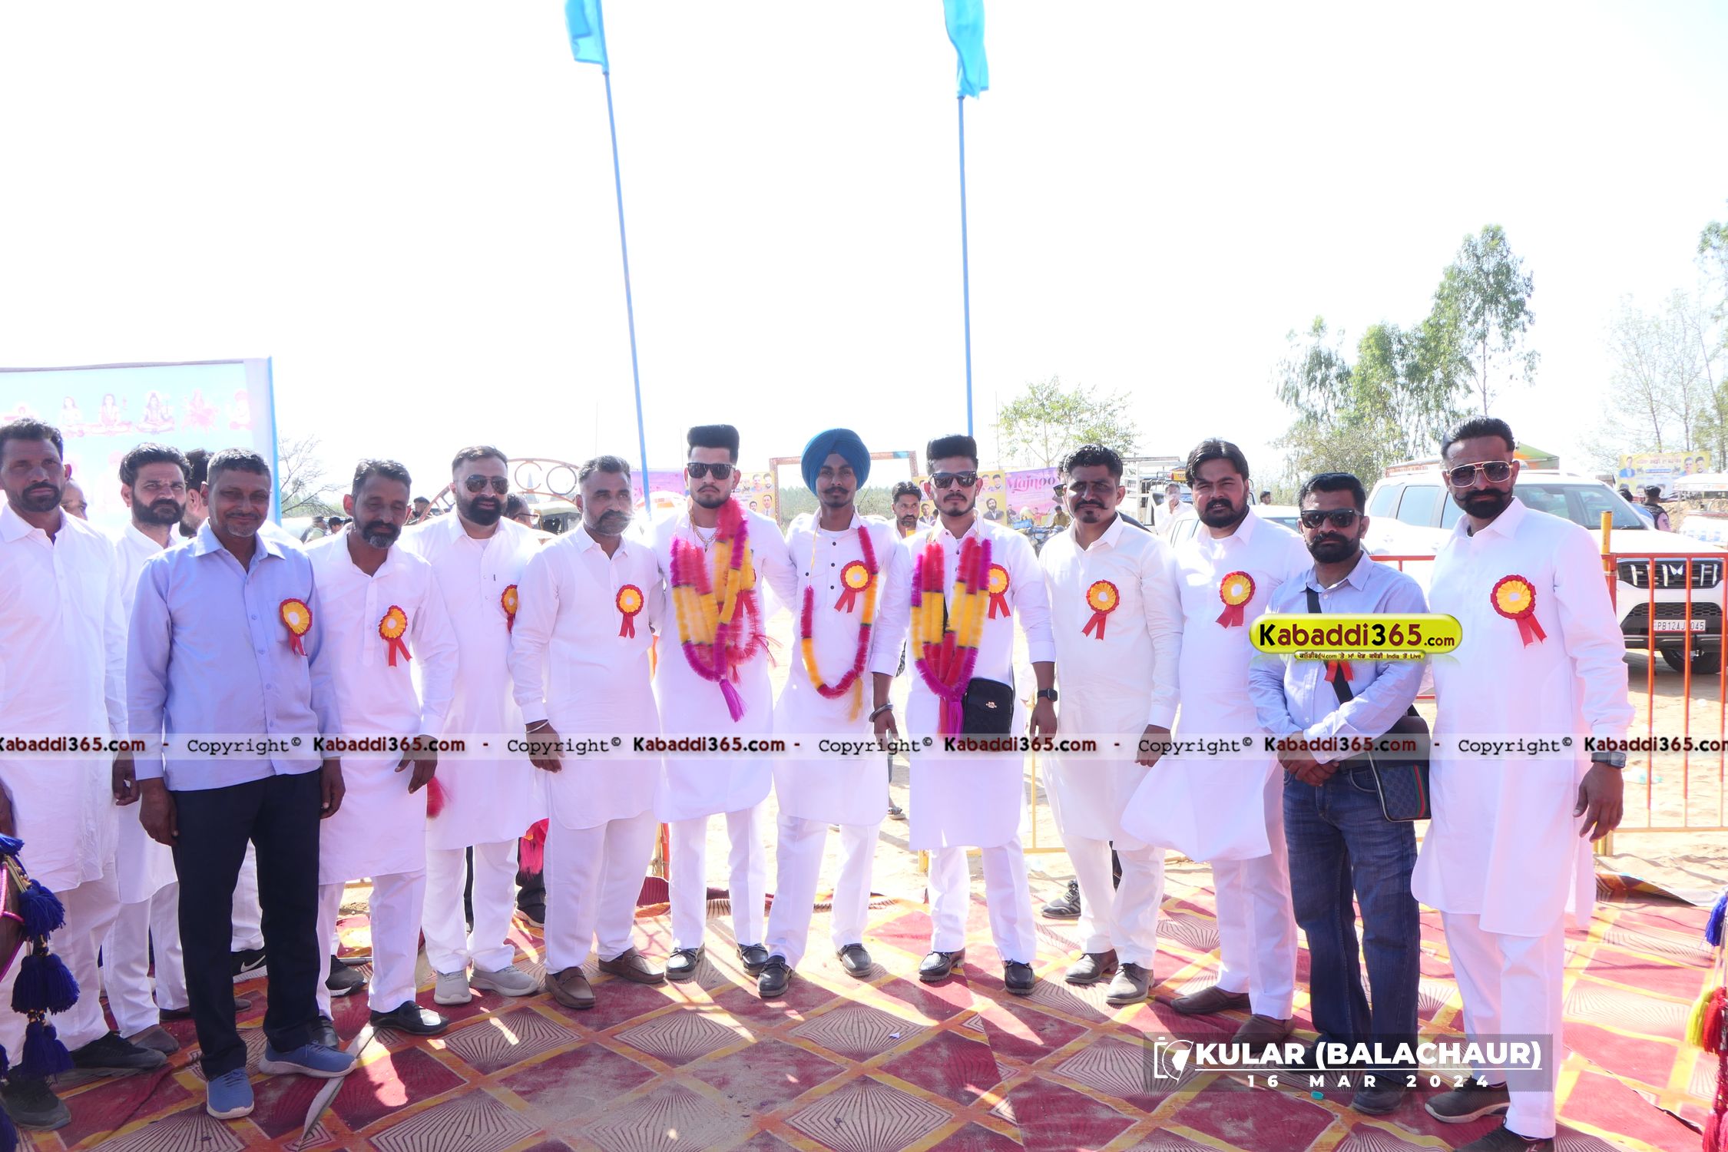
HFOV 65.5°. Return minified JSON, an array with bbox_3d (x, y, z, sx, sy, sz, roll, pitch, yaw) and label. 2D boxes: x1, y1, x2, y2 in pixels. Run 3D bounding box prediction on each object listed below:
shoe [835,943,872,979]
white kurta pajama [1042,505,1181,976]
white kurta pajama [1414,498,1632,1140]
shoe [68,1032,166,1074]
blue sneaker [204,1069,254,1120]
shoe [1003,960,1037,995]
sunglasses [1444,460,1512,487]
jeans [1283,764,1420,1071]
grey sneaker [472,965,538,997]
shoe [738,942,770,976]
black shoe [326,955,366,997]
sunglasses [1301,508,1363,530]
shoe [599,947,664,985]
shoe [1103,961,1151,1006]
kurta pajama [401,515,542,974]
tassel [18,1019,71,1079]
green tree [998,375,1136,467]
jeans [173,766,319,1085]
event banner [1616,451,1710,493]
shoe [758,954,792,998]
[{"bbox_3d":[-0.040,1.262,4.561,0.105,0.105,0.285,-2,4,-12],"label":"shoe"},{"bbox_3d":[0.803,0.537,4.380,0.490,1.450,0.350,0,0,23],"label":"white kurta pajama"},{"bbox_3d":[1.643,0.585,3.370,0.340,1.520,0.520,-4,4,-42],"label":"white kurta pajama"},{"bbox_3d":[-2.186,1.365,3.912,0.290,0.110,0.105,0,3,14],"label":"shoe"},{"bbox_3d":[-1.725,1.369,3.656,0.110,0.110,0.285,-2,3,-24],"label":"blue sneaker"},{"bbox_3d":[0.516,1.287,4.451,0.108,0.105,0.290,-1,3,6],"label":"shoe"},{"bbox_3d":[1.456,-0.241,3.177,0.148,0.052,0.145,-4,2,23],"label":"sunglasses"},{"bbox_3d":[1.329,0.914,3.660,0.370,0.860,0.280,1,4,34],"label":"jeans"},{"bbox_3d":[-1.212,1.318,4.526,0.280,0.105,0.105,1,4,42],"label":"grey sneaker"},{"bbox_3d":[-0.389,1.294,4.672,0.108,0.105,0.290,-2,3,-11],"label":"shoe"},{"bbox_3d":[-1.768,1.300,4.433,0.290,0.110,0.108,1,4,30],"label":"black shoe"},{"bbox_3d":[1.200,-0.142,3.434,0.142,0.046,0.145,1,0,28],"label":"sunglasses"},{"bbox_3d":[-0.786,1.290,4.526,0.270,0.100,0.100,1,4,29],"label":"shoe"},{"bbox_3d":[0.858,1.275,4.292,0.100,0.105,0.270,1,4,29],"label":"shoe"},{"bbox_3d":[-1.312,0.567,4.510,0.540,1.500,0.340,-2,4,-26],"label":"kurta pajama"},{"bbox_3d":[-1.675,0.965,2.750,0.110,0.125,0.090,-1,3,0],"label":"tassel"},{"bbox_3d":[4.732,-2.348,31.113,3.332,4.533,3.332,-1,3,0],"label":"green tree"},{"bbox_3d":[-1.721,0.933,3.757,0.375,0.910,0.300,-3,3,-28],"label":"jeans"},{"bbox_3d":[21.445,-2.713,36.000,2.450,1.300,0.050,0,3,10],"label":"event banner"},{"bbox_3d":[-0.281,1.277,4.391,0.105,0.105,0.285,0,4,14],"label":"shoe"}]

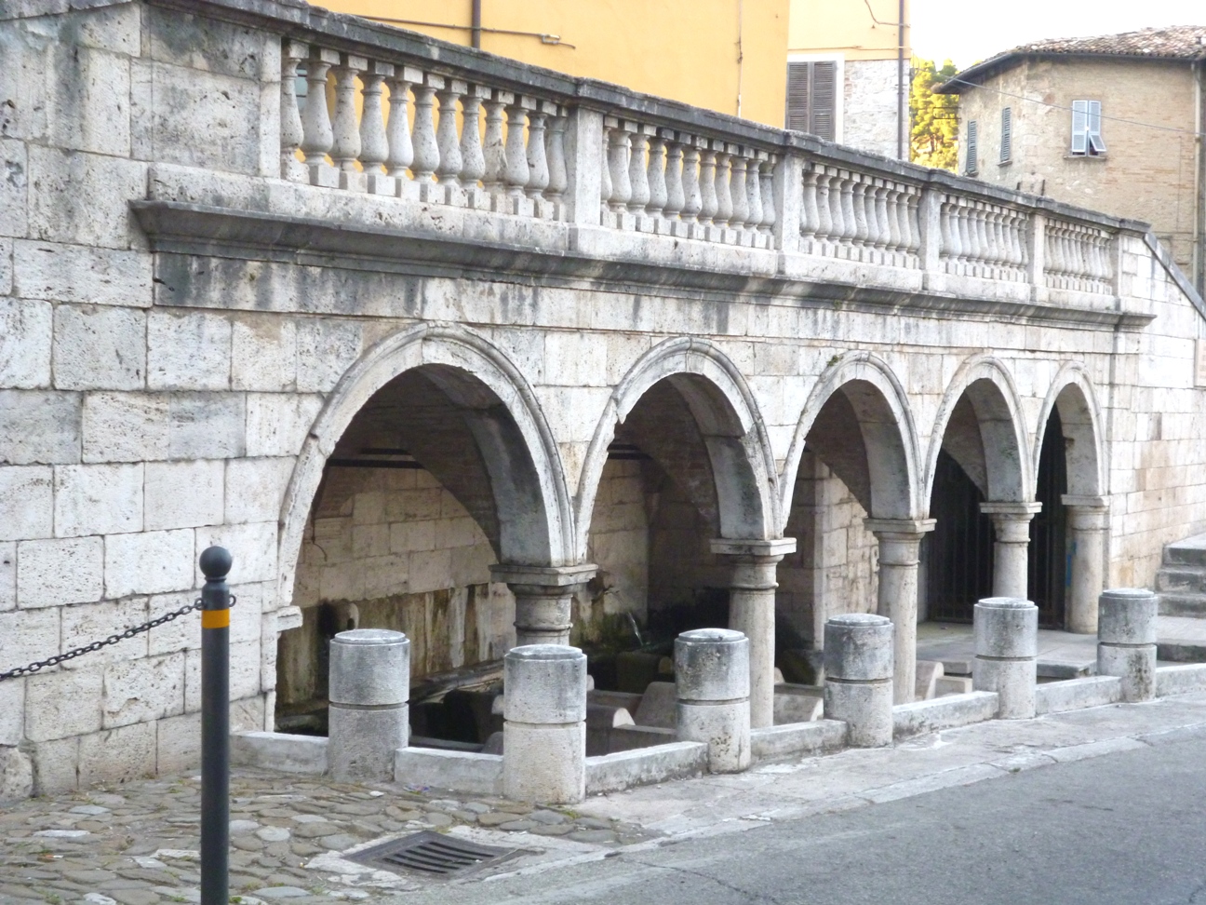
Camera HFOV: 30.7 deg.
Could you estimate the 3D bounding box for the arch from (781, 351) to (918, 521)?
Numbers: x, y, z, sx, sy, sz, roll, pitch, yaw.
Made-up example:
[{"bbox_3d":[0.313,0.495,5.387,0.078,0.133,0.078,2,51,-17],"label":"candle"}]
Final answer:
[{"bbox_3d":[1.745,-0.093,16.195,0.360,1.297,2.648,1,2,29],"label":"arch"}]

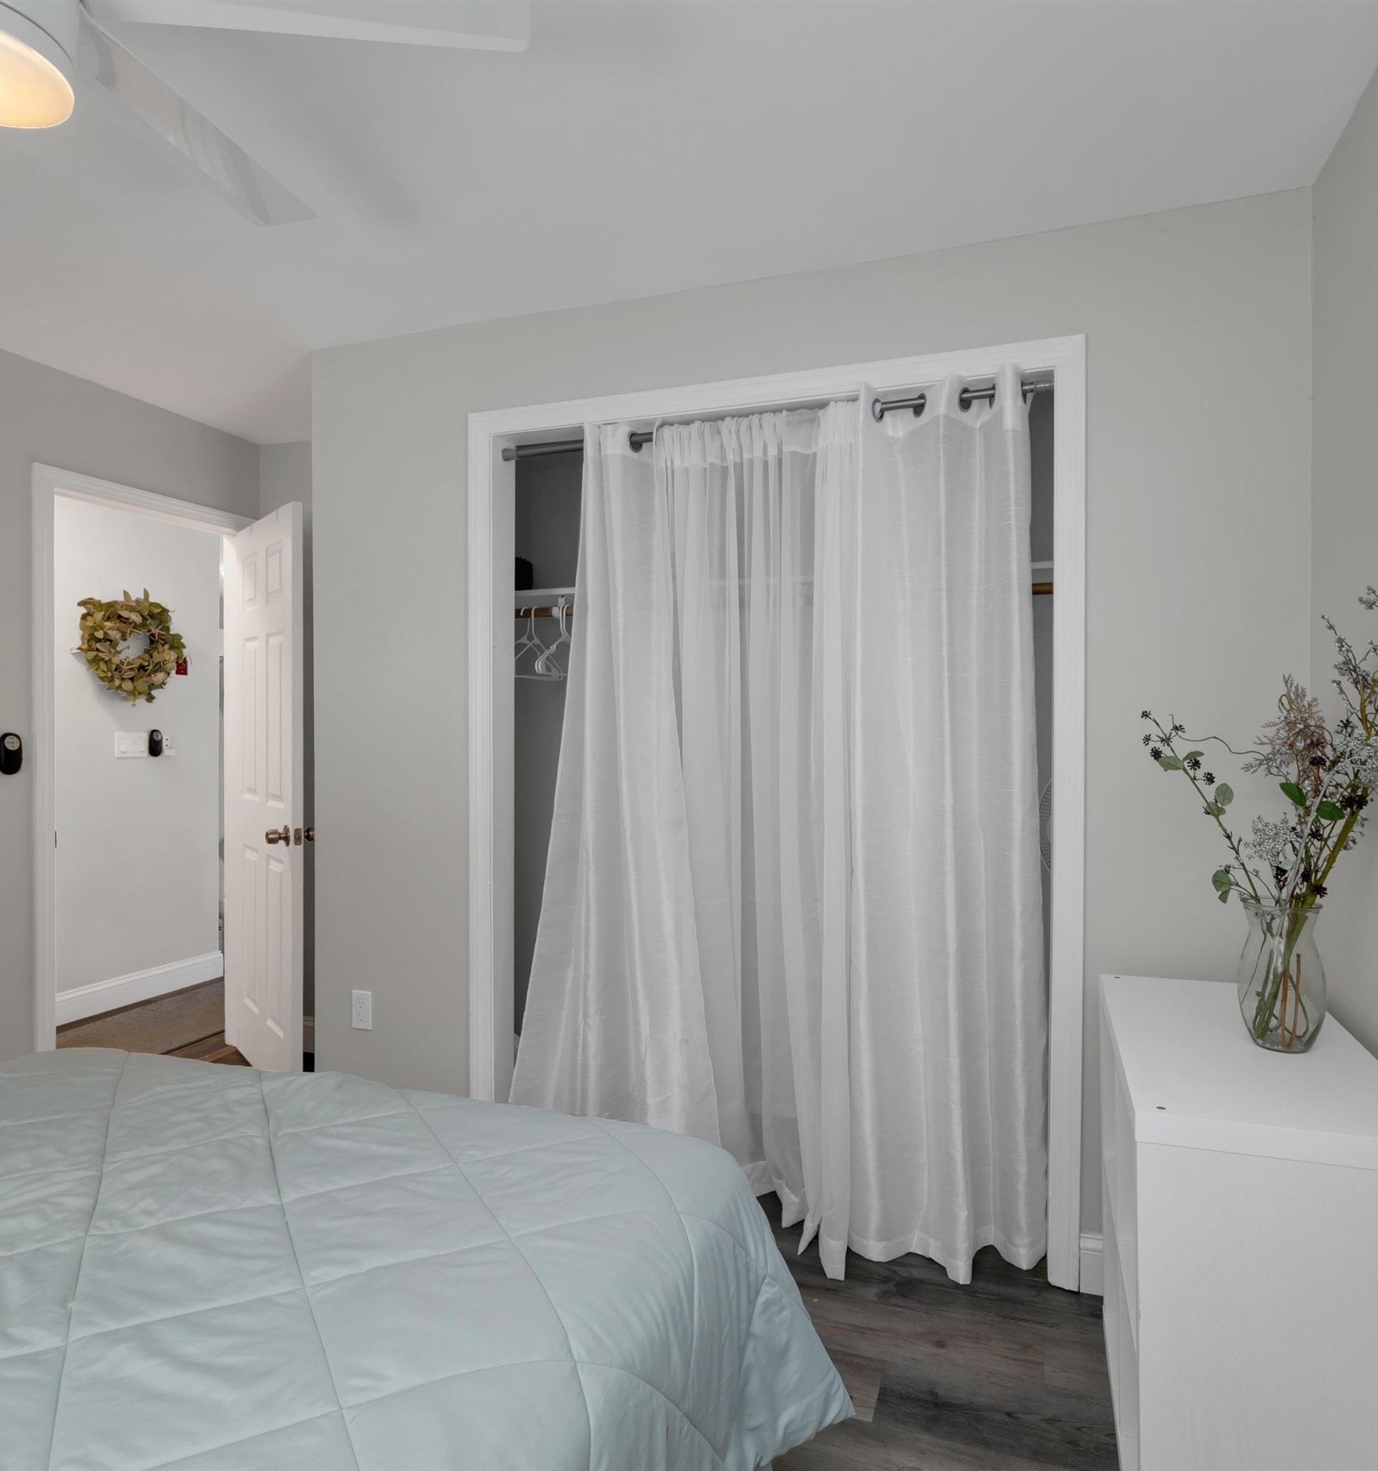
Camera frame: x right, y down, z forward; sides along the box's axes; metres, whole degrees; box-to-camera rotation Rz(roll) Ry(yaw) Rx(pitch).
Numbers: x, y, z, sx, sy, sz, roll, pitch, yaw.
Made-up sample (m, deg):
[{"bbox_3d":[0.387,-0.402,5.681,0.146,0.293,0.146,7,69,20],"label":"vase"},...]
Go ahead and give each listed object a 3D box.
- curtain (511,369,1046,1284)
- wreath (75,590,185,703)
[{"bbox_3d":[0.167,0.200,2.175,1.355,2.100,0.200,0,0,18],"label":"curtain"},{"bbox_3d":[-2.500,-0.401,3.840,0.140,0.480,0.420,0,0,23],"label":"wreath"}]

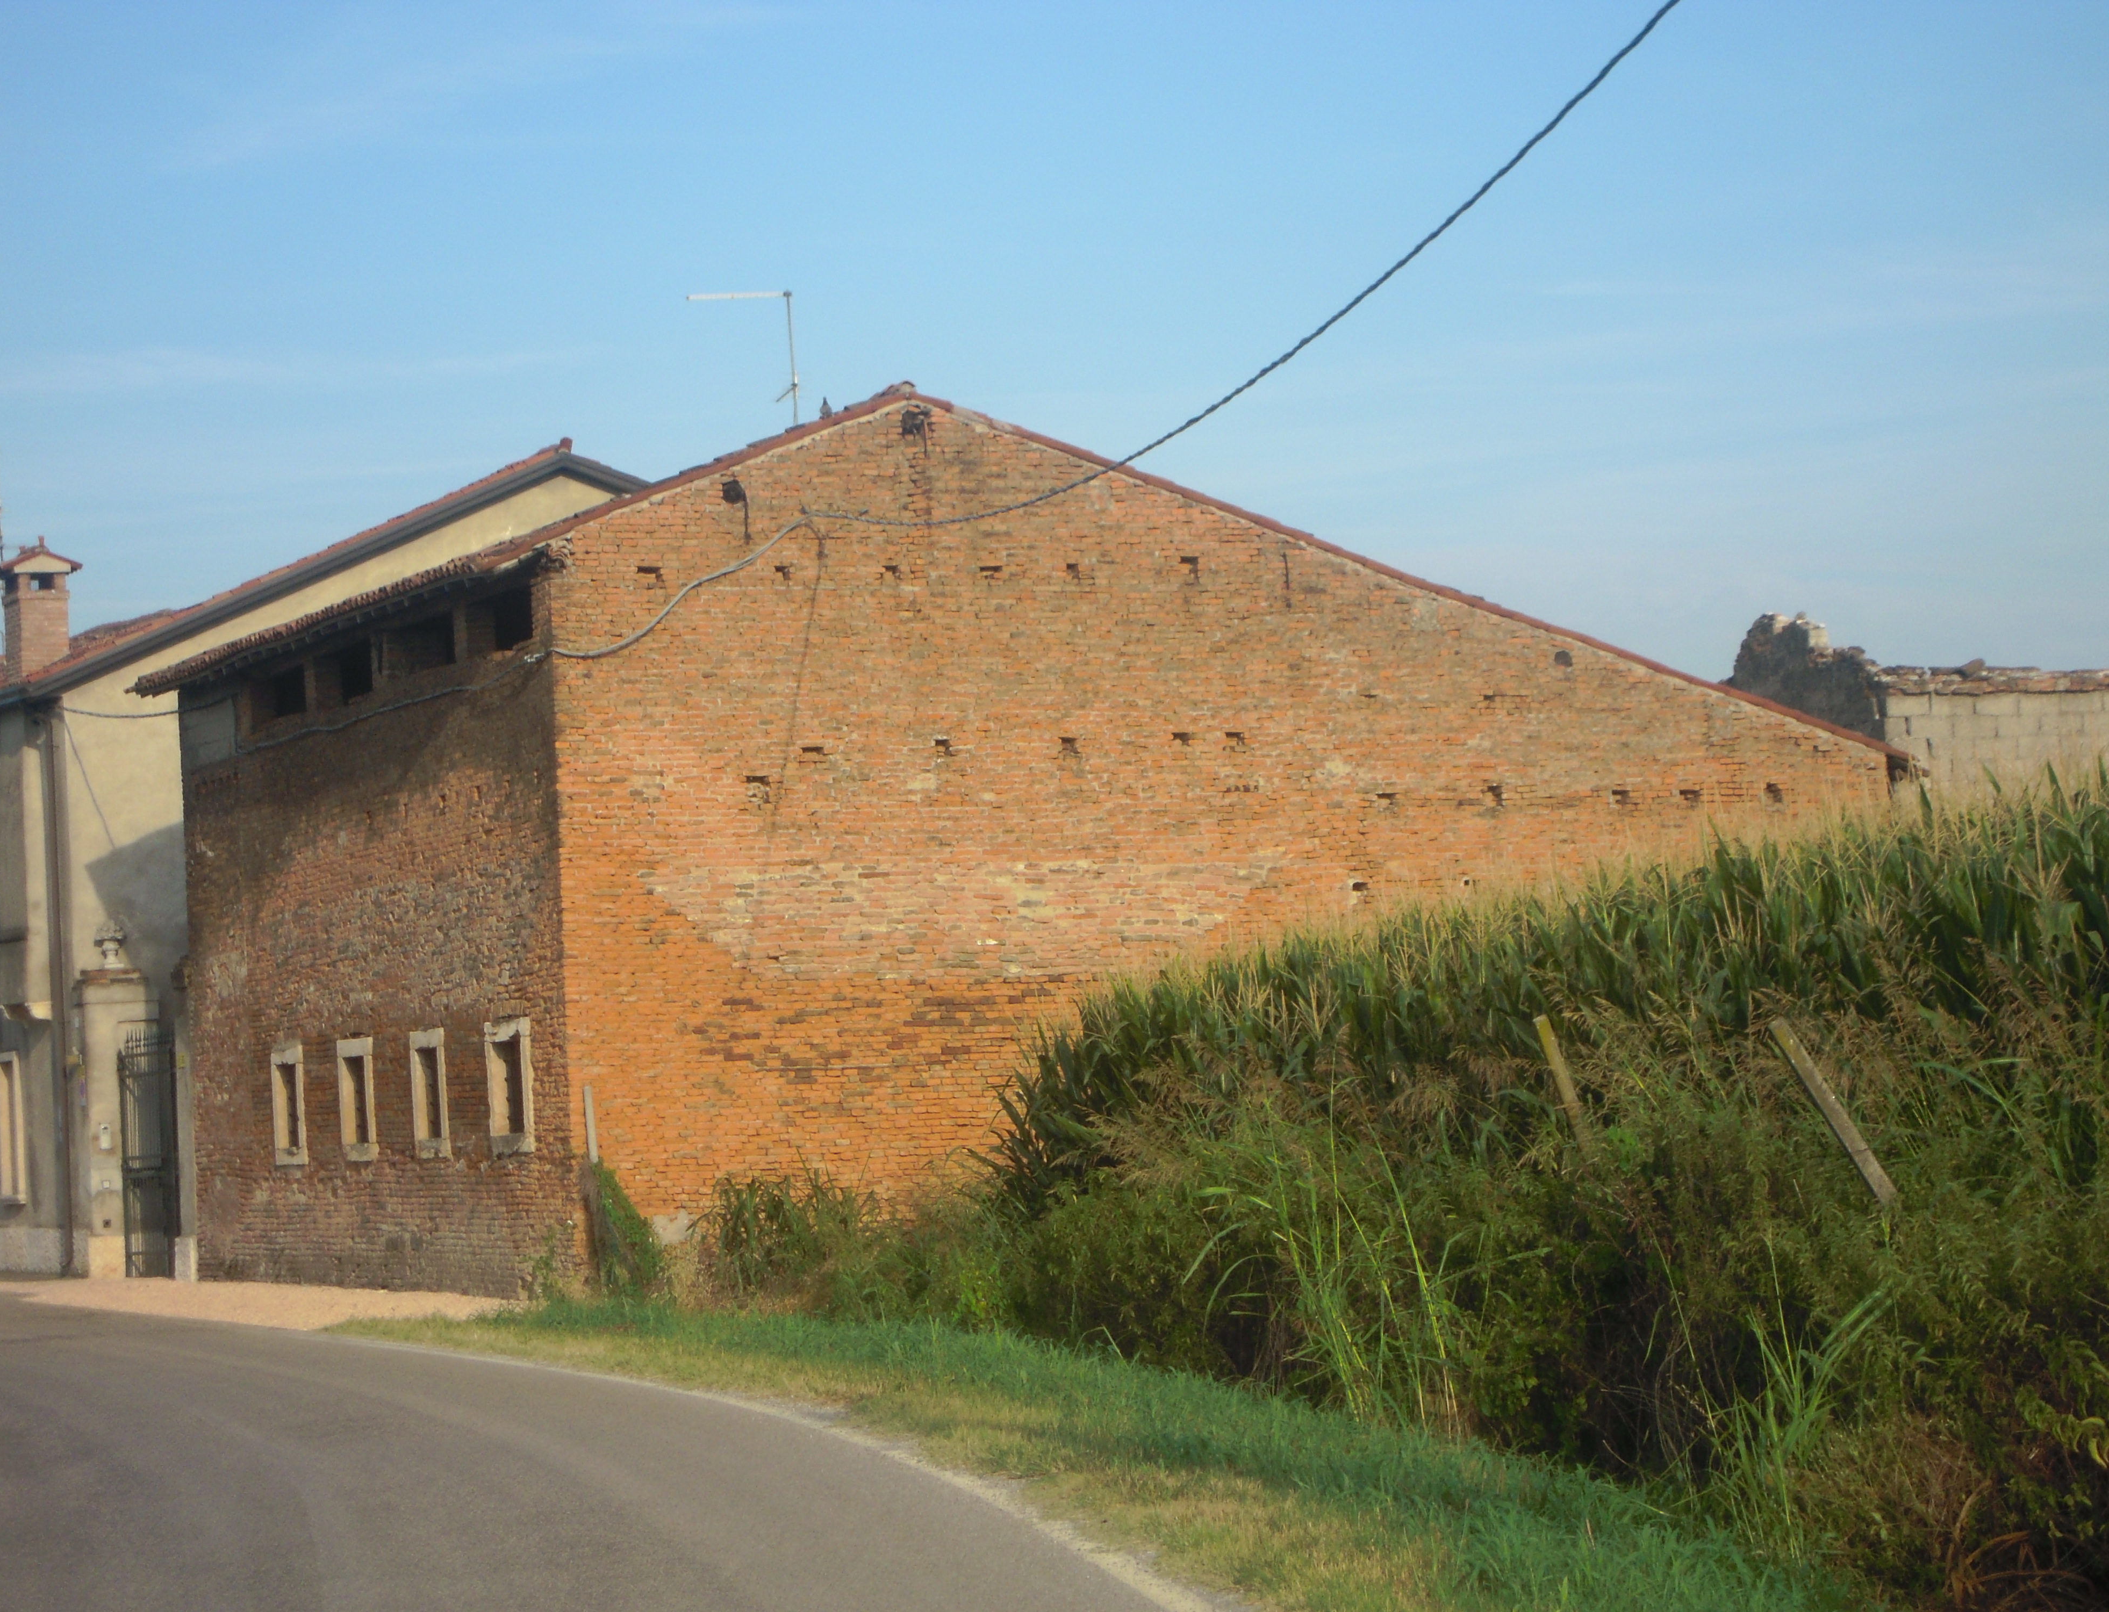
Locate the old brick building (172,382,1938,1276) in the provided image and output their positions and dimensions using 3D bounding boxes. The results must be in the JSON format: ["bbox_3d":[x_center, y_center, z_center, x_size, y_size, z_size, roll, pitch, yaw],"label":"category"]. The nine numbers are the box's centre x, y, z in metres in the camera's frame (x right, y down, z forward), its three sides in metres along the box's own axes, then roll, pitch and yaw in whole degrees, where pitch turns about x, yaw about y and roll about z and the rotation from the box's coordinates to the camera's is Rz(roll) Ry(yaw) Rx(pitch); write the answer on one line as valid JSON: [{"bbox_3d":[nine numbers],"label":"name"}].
[{"bbox_3d":[-0.946,0.614,70.279,13.843,8.079,15.124,-1,-3,-20],"label":"old brick building"}]

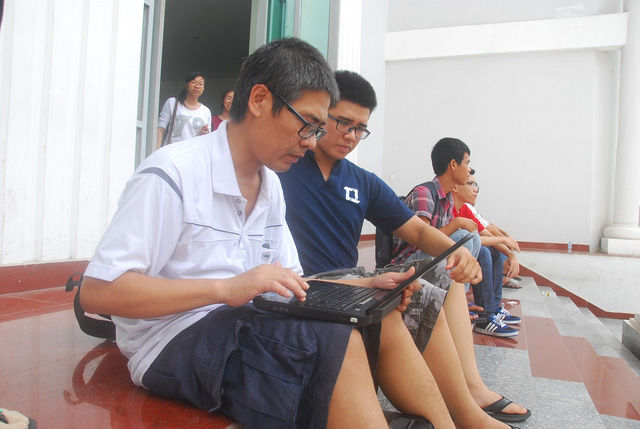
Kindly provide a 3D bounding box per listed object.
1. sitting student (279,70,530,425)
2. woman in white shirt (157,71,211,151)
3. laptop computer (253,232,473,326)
[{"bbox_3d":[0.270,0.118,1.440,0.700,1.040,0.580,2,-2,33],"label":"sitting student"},{"bbox_3d":[-1.180,-0.420,4.120,0.470,1.610,0.310,4,-2,-37],"label":"woman in white shirt"},{"bbox_3d":[0.120,0.121,1.077,0.412,0.187,0.335,4,0,18],"label":"laptop computer"}]

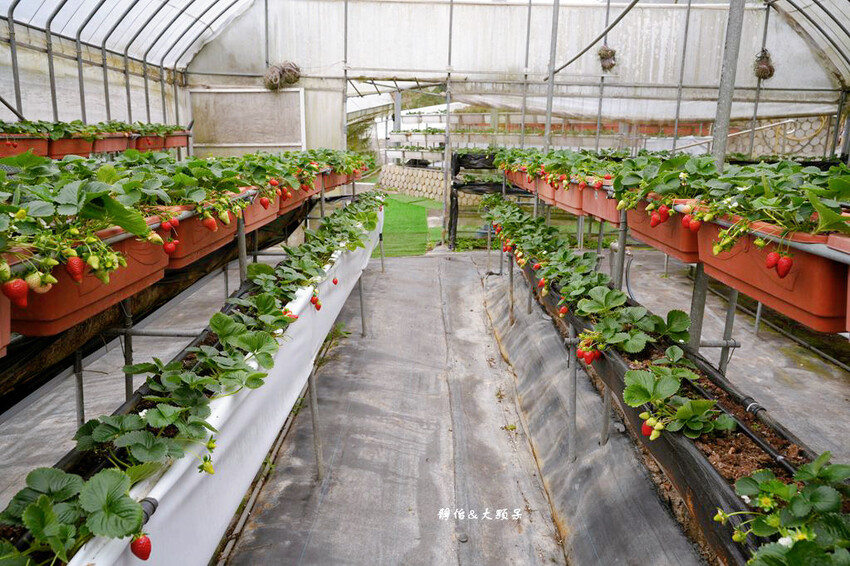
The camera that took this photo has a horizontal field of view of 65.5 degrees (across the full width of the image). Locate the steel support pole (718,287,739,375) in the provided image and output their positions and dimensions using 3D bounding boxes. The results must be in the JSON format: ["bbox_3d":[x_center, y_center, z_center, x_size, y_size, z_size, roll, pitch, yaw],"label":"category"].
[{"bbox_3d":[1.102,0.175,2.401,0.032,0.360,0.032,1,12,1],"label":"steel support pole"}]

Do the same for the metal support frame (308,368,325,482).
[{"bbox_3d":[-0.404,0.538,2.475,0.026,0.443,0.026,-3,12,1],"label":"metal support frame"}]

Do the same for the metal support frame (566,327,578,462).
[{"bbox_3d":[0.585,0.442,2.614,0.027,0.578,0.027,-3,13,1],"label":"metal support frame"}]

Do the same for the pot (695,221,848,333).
[{"bbox_3d":[0.828,-0.059,1.502,0.250,0.183,0.670,1,13,0],"label":"pot"}]

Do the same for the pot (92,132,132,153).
[{"bbox_3d":[-2.672,-1.191,5.582,0.250,0.183,0.670,1,13,0],"label":"pot"}]

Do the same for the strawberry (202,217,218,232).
[{"bbox_3d":[-0.686,-0.187,2.113,0.040,0.052,0.040,-22,11,6],"label":"strawberry"}]

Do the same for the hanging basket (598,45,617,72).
[{"bbox_3d":[2.099,-2.577,7.601,0.200,0.310,0.190,1,12,0],"label":"hanging basket"}]

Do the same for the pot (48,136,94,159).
[{"bbox_3d":[-2.988,-1.127,5.373,0.260,0.200,0.690,2,12,0],"label":"pot"}]

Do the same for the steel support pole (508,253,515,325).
[{"bbox_3d":[0.607,0.035,4.613,0.030,0.545,0.030,-3,13,1],"label":"steel support pole"}]

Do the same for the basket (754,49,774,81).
[{"bbox_3d":[3.797,-2.443,7.390,0.220,0.360,0.220,8,14,25],"label":"basket"}]

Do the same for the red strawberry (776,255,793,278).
[{"bbox_3d":[0.713,-0.033,1.310,0.031,0.046,0.031,9,14,28],"label":"red strawberry"}]

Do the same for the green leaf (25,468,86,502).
[{"bbox_3d":[-0.639,0.349,1.140,0.100,0.035,0.060,-2,12,-16],"label":"green leaf"}]

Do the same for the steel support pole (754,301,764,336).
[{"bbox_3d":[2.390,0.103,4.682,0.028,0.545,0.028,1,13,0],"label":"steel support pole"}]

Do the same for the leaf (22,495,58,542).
[{"bbox_3d":[-0.606,0.371,1.042,0.057,0.050,0.060,-3,13,-21],"label":"leaf"}]

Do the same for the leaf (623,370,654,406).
[{"bbox_3d":[0.485,0.239,1.500,0.073,0.055,0.060,6,13,19],"label":"leaf"}]

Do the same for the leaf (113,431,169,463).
[{"bbox_3d":[-0.525,0.302,1.220,0.100,0.045,0.075,-4,14,-24],"label":"leaf"}]

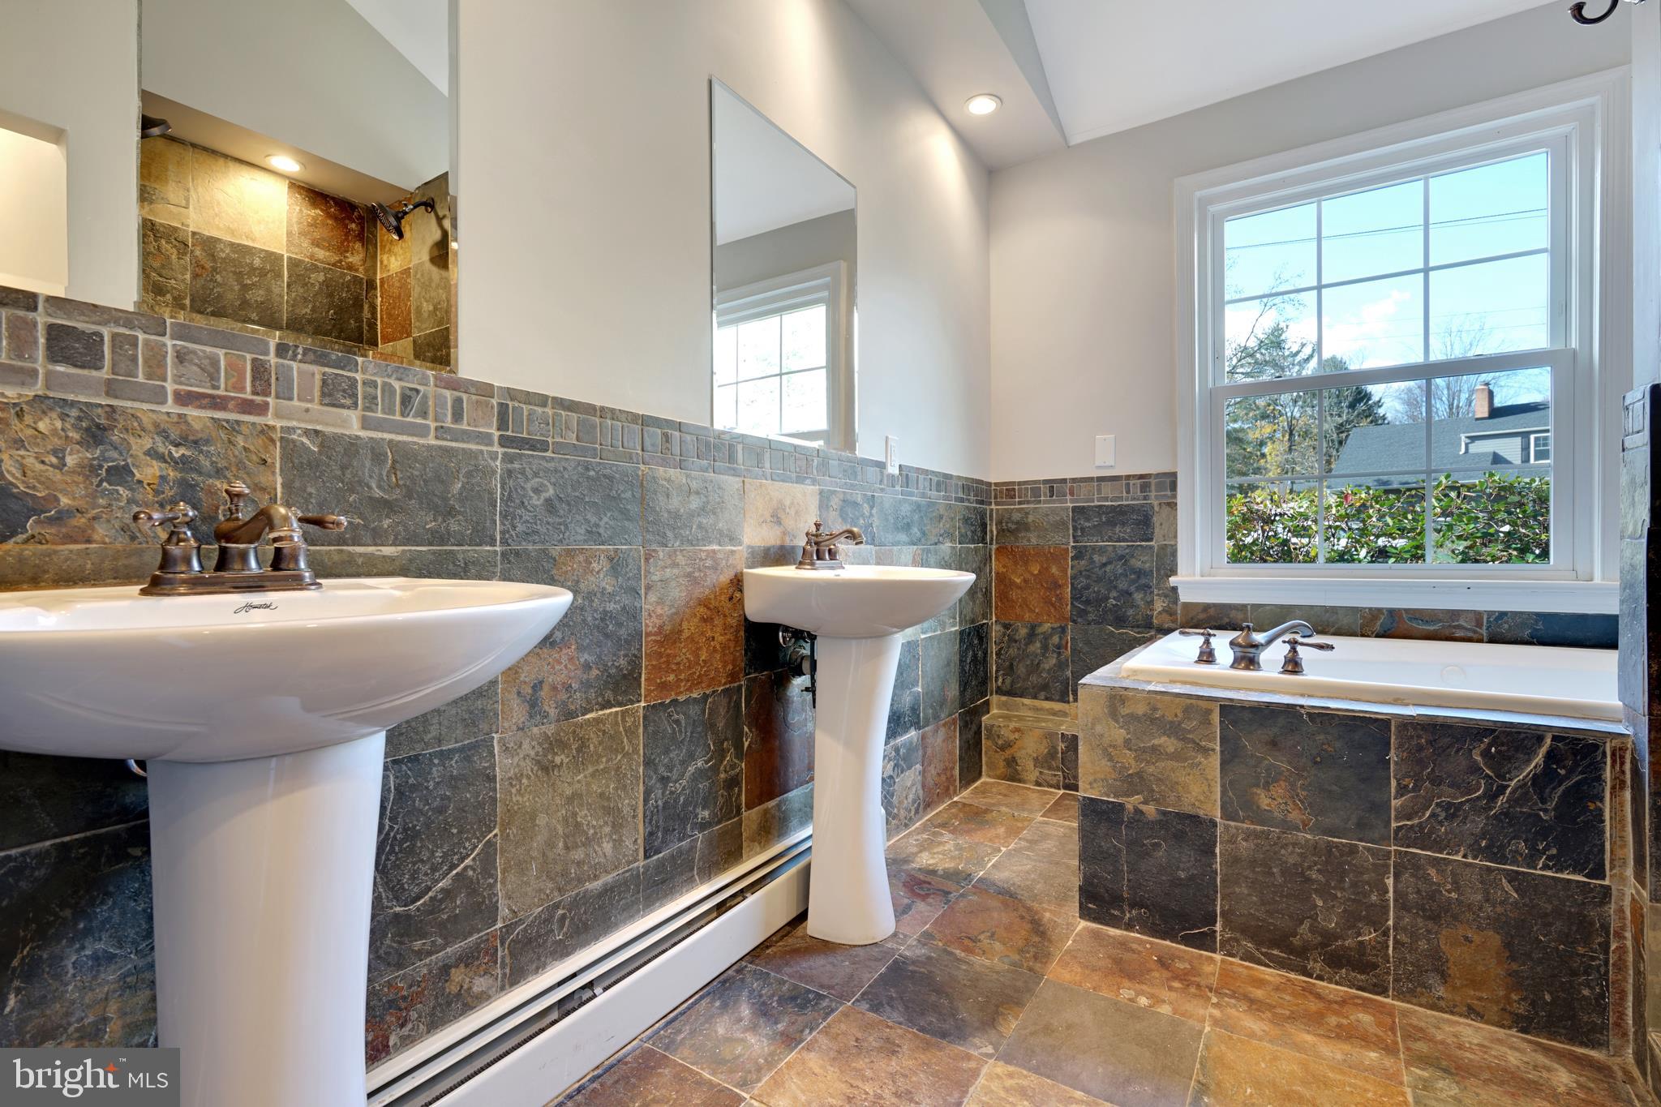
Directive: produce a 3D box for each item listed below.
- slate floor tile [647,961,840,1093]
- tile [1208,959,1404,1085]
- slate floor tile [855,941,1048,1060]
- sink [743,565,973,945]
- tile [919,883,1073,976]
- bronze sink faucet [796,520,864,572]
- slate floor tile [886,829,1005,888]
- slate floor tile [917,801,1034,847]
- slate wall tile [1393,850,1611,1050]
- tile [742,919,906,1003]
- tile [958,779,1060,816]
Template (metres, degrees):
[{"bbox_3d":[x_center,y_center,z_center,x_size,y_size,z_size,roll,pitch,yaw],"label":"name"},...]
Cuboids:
[{"bbox_3d":[-0.175,0.911,1.438,0.303,0.012,0.301,0,1,33],"label":"slate floor tile"},{"bbox_3d":[0.927,0.910,1.445,0.313,0.012,0.294,0,1,33],"label":"tile"},{"bbox_3d":[0.247,0.920,1.542,0.305,0.013,0.305,0,0,33],"label":"slate floor tile"},{"bbox_3d":[0.107,0.474,1.753,0.450,0.879,0.605,0,0,33],"label":"sink"},{"bbox_3d":[0.414,0.907,1.782,0.301,0.012,0.301,0,1,33],"label":"tile"},{"bbox_3d":[0.018,-0.022,1.790,0.158,0.120,0.175,0,0,33],"label":"bronze sink faucet"},{"bbox_3d":[0.324,0.904,2.206,0.303,0.012,0.301,0,1,33],"label":"slate floor tile"},{"bbox_3d":[0.496,0.913,2.488,0.305,0.013,0.305,0,0,33],"label":"slate floor tile"},{"bbox_3d":[1.276,0.750,1.424,0.308,0.304,0.012,0,1,30],"label":"slate wall tile"},{"bbox_3d":[-0.009,0.921,1.707,0.305,0.013,0.305,0,0,33],"label":"tile"},{"bbox_3d":[0.666,0.910,2.748,0.305,0.013,0.305,0,0,33],"label":"tile"}]

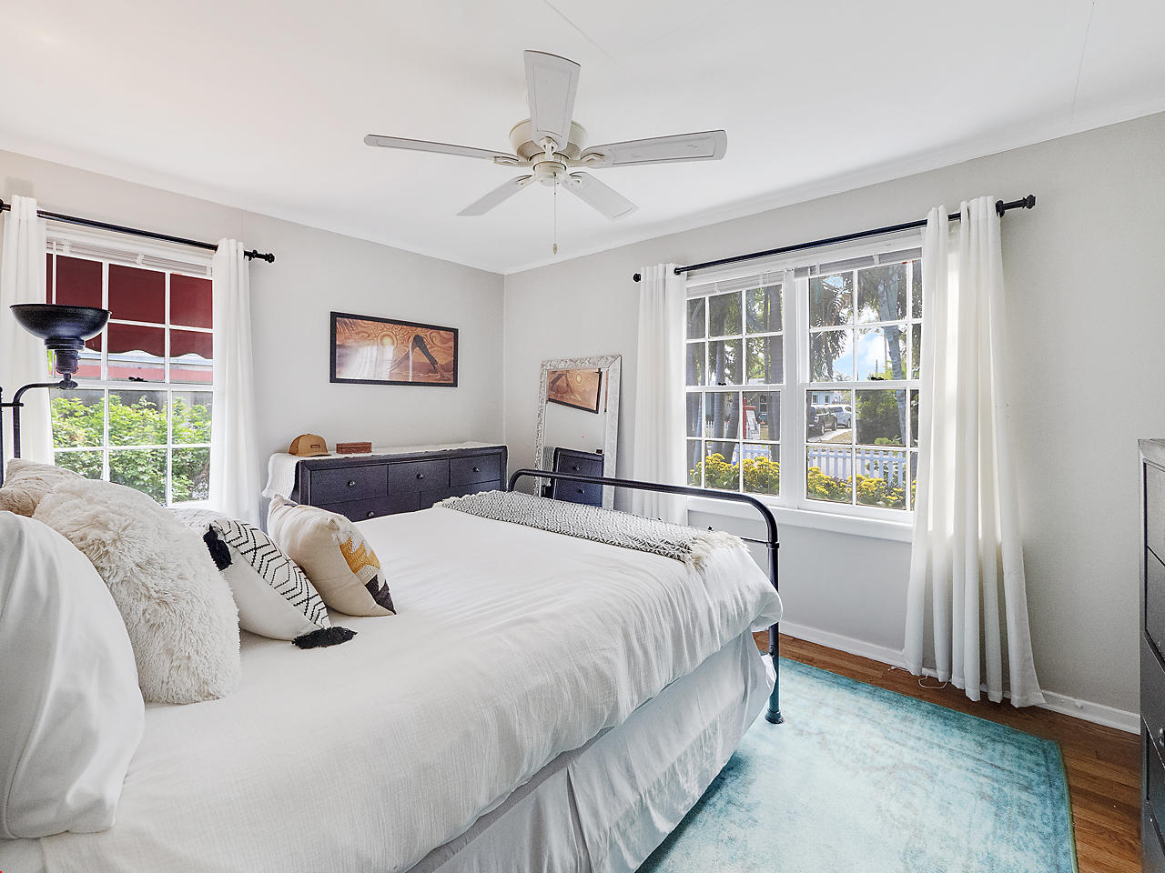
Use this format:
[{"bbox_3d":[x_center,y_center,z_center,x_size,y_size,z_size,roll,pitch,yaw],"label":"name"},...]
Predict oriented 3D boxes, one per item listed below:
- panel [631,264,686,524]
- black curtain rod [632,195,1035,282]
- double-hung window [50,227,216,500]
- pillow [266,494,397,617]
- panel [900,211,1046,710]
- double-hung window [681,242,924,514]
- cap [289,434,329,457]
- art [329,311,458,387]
[{"bbox_3d":[0.486,-0.074,3.071,0.418,2.090,0.120,2,3,38],"label":"panel"},{"bbox_3d":[1.123,-1.024,2.591,1.978,0.064,0.090,2,3,38],"label":"black curtain rod"},{"bbox_3d":[-2.284,-0.283,2.423,0.100,1.389,0.750,2,3,44],"label":"double-hung window"},{"bbox_3d":[-0.792,0.387,1.475,0.390,0.380,0.165,0,31,44],"label":"pillow"},{"bbox_3d":[1.721,0.058,2.102,0.426,2.154,0.130,2,3,38],"label":"panel"},{"bbox_3d":[1.202,-0.292,2.650,1.540,1.413,0.100,2,3,38],"label":"double-hung window"},{"bbox_3d":[-1.582,0.050,2.735,0.250,0.133,0.180,1,3,30],"label":"cap"},{"bbox_3d":[-1.304,-0.596,3.376,0.030,0.465,0.937,2,3,44],"label":"art"}]

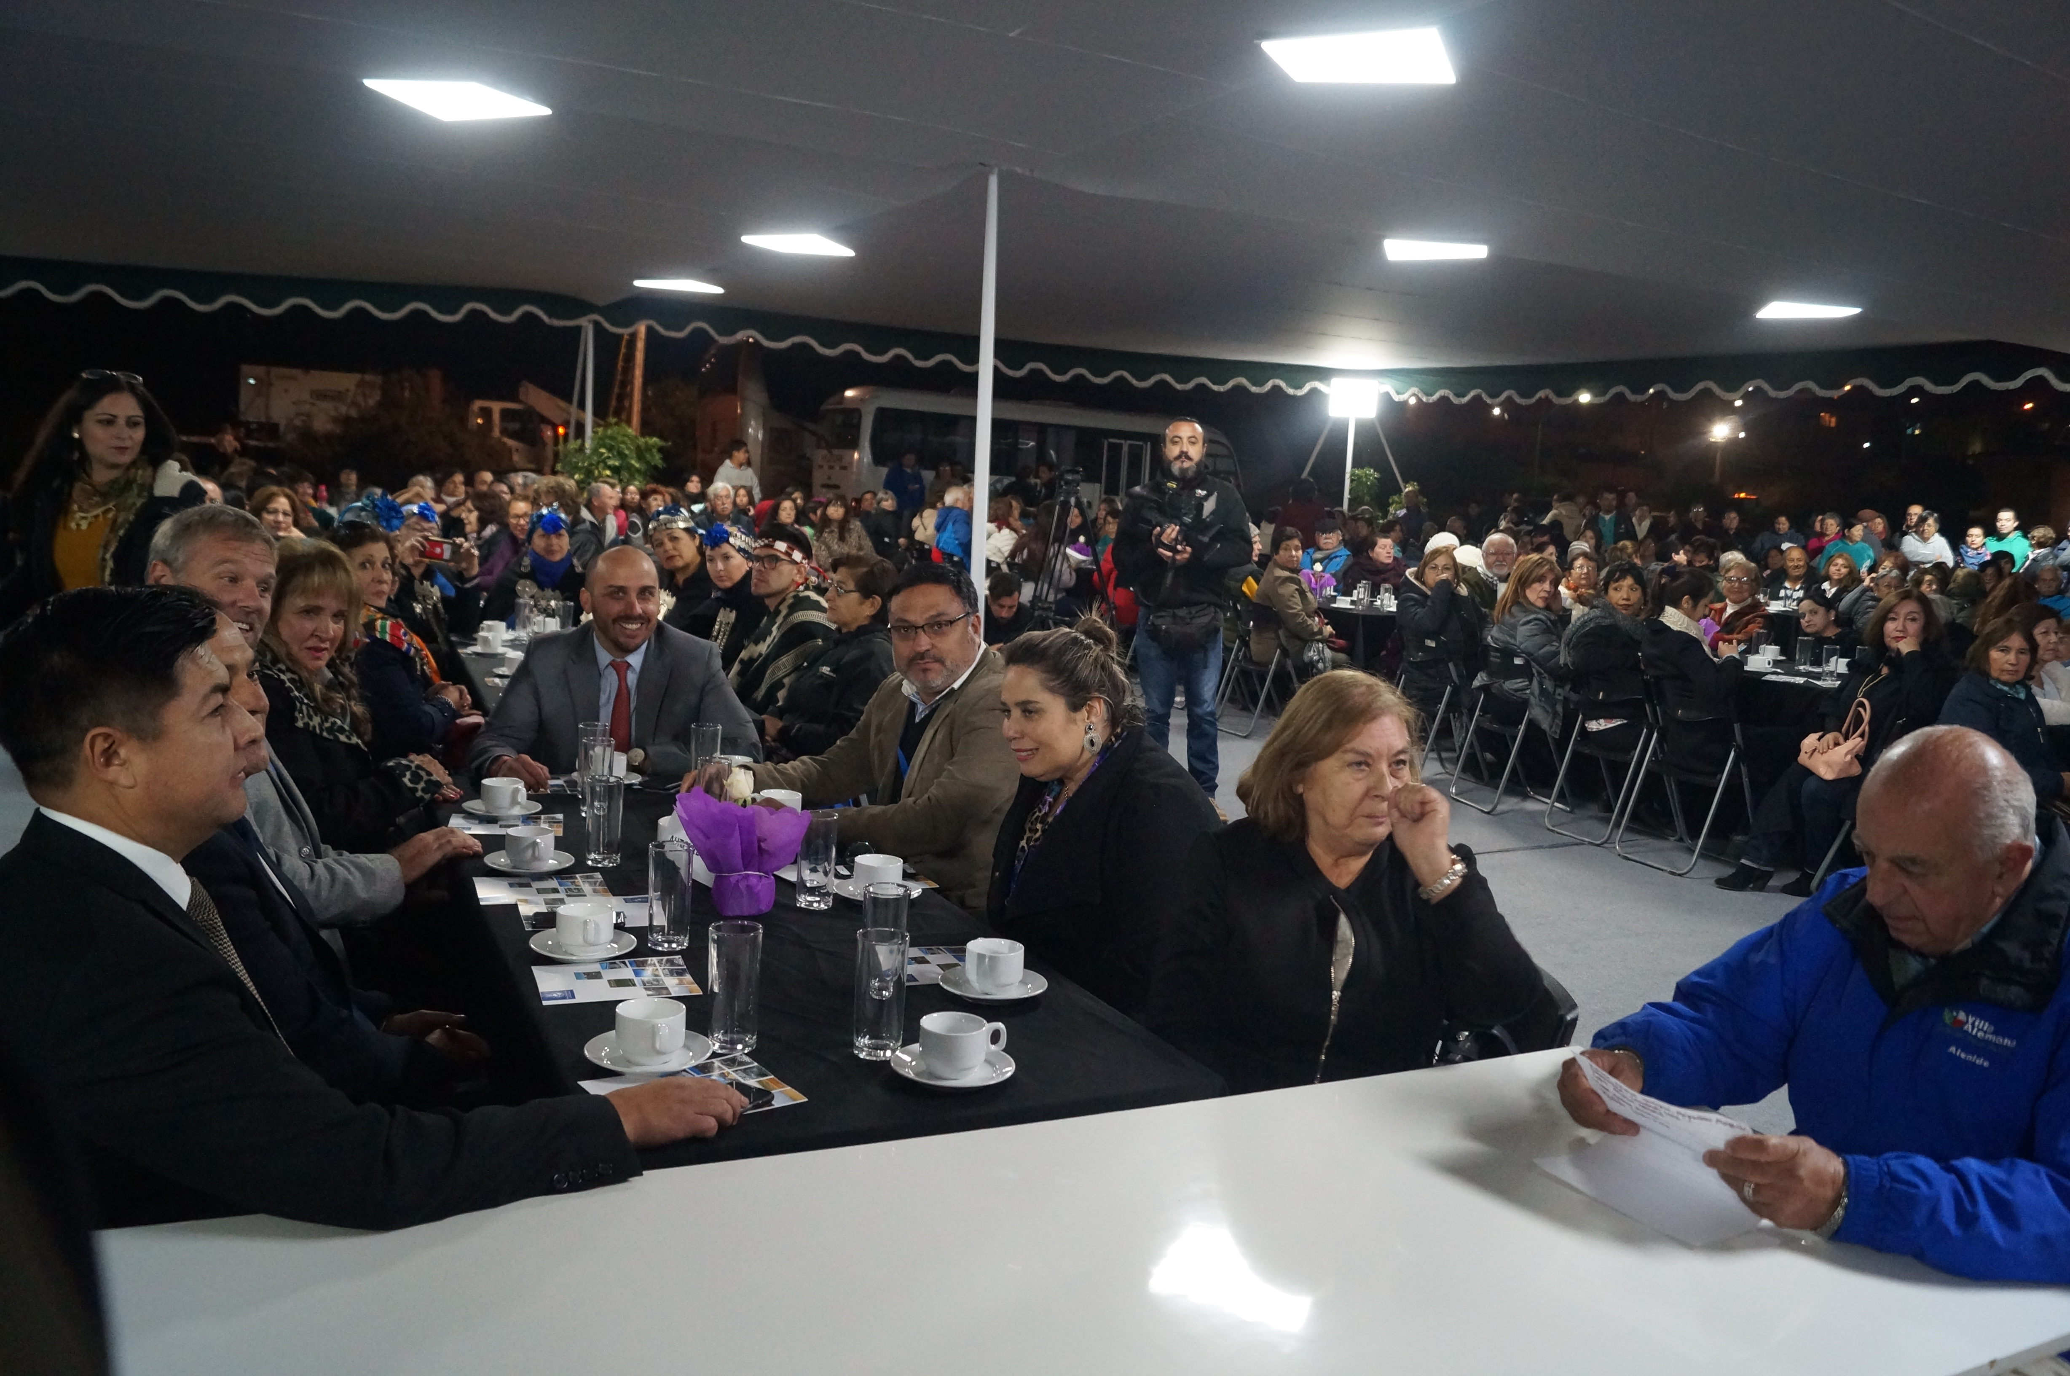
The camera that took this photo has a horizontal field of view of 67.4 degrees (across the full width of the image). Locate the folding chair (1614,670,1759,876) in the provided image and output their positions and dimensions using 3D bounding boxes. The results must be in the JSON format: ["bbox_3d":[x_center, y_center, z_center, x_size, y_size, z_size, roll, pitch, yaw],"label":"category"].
[{"bbox_3d":[2.835,0.339,6.611,0.480,0.790,0.450,-1,9,-25],"label":"folding chair"}]

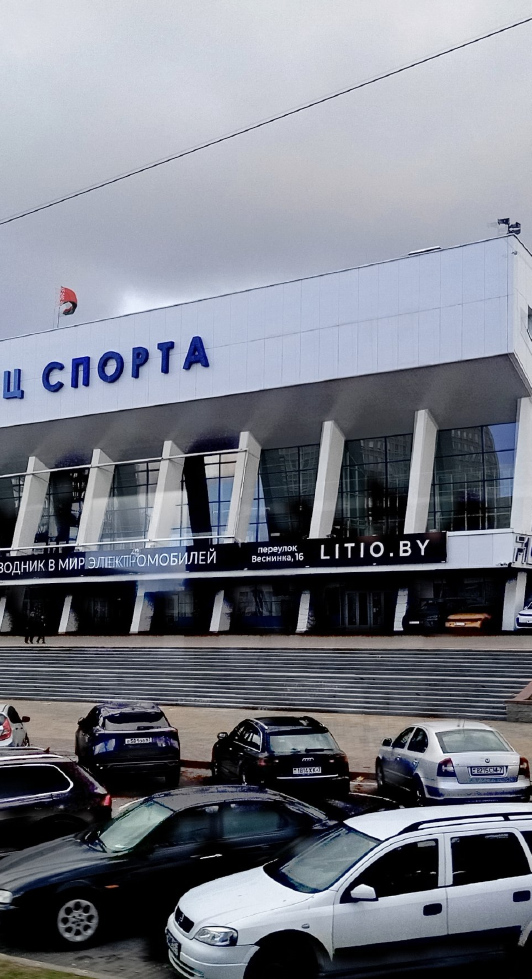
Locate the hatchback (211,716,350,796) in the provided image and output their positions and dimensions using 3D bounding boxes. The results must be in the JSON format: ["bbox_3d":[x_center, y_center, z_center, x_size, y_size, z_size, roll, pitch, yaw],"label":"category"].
[{"bbox_3d":[0.164,5.325,21.186,1.870,1.460,4.750,1,-7,-14],"label":"hatchback"}]

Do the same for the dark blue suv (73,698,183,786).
[{"bbox_3d":[-3.156,5.552,23.395,1.865,1.660,4.550,1,-7,-15],"label":"dark blue suv"}]

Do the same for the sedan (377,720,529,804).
[{"bbox_3d":[3.317,5.078,19.596,1.770,1.460,4.570,0,-7,-9],"label":"sedan"}]

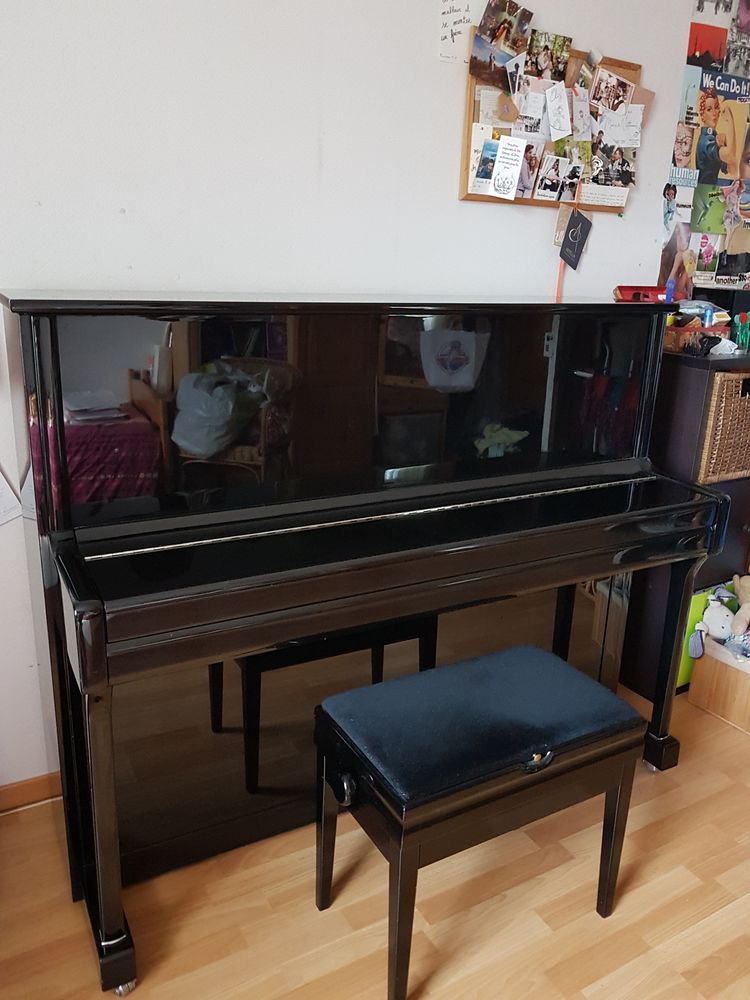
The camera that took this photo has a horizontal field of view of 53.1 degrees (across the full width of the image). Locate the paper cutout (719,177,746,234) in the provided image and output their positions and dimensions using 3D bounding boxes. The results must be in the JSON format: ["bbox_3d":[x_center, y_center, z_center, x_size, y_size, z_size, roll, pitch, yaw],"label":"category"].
[{"bbox_3d":[1.187,-0.975,2.499,0.137,0.185,0.005,-8,19,-28],"label":"paper cutout"}]

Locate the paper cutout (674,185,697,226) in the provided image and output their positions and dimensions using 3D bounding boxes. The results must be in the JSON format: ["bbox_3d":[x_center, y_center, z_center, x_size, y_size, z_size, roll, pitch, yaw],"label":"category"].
[{"bbox_3d":[0.983,-0.932,2.380,0.082,0.114,0.010,-8,19,-28],"label":"paper cutout"}]

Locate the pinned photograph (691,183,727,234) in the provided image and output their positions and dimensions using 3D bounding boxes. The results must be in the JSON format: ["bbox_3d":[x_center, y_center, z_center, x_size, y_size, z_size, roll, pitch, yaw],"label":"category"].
[{"bbox_3d":[1.117,-0.962,2.493,0.165,0.148,0.010,-7,19,-27],"label":"pinned photograph"}]

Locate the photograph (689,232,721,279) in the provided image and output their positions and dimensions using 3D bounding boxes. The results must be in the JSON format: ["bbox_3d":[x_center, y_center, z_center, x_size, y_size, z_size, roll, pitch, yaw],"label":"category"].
[{"bbox_3d":[1.091,-0.802,2.484,0.131,0.146,0.005,-7,19,-28],"label":"photograph"}]

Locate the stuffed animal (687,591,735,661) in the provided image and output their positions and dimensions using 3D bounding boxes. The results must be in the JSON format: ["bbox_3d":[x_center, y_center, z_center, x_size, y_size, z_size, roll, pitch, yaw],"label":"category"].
[{"bbox_3d":[1.081,0.409,2.412,0.140,0.180,0.130,-1,17,-8],"label":"stuffed animal"}]

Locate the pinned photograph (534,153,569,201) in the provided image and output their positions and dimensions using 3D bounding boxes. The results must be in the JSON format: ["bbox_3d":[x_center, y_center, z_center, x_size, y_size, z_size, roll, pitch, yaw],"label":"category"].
[{"bbox_3d":[0.507,-0.916,2.142,0.092,0.118,0.010,1,15,-30],"label":"pinned photograph"}]

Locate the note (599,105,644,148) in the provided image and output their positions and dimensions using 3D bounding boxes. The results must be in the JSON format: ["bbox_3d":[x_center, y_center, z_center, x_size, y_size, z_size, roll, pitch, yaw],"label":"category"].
[{"bbox_3d":[0.705,-1.066,2.142,0.161,0.109,0.005,-7,19,-28],"label":"note"}]

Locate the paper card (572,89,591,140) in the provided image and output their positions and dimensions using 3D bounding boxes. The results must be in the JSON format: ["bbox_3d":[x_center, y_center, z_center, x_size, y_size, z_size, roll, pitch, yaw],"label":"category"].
[{"bbox_3d":[0.572,-1.061,2.074,0.059,0.129,0.005,-16,23,-25],"label":"paper card"}]

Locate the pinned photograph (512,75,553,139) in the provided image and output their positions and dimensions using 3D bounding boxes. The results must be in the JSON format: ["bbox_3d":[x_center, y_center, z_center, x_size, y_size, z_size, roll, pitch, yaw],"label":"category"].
[{"bbox_3d":[0.433,-1.069,2.051,0.132,0.150,0.010,-7,19,-27],"label":"pinned photograph"}]

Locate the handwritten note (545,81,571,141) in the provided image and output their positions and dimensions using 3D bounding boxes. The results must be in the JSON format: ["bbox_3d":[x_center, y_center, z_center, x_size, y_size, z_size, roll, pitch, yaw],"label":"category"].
[{"bbox_3d":[0.518,-1.080,2.090,0.068,0.134,0.010,-27,27,-20],"label":"handwritten note"}]

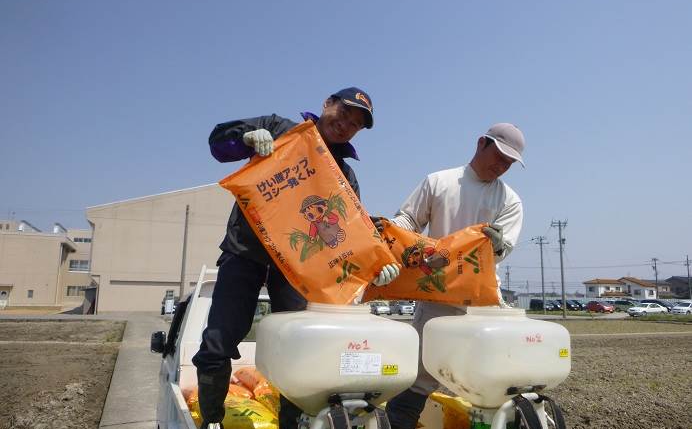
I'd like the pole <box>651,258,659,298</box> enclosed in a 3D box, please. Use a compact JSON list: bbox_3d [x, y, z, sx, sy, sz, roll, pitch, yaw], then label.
[{"bbox_3d":[61.355,13.817,98.885,1.300,10.400,0.400,2,-10,-9],"label":"pole"}]

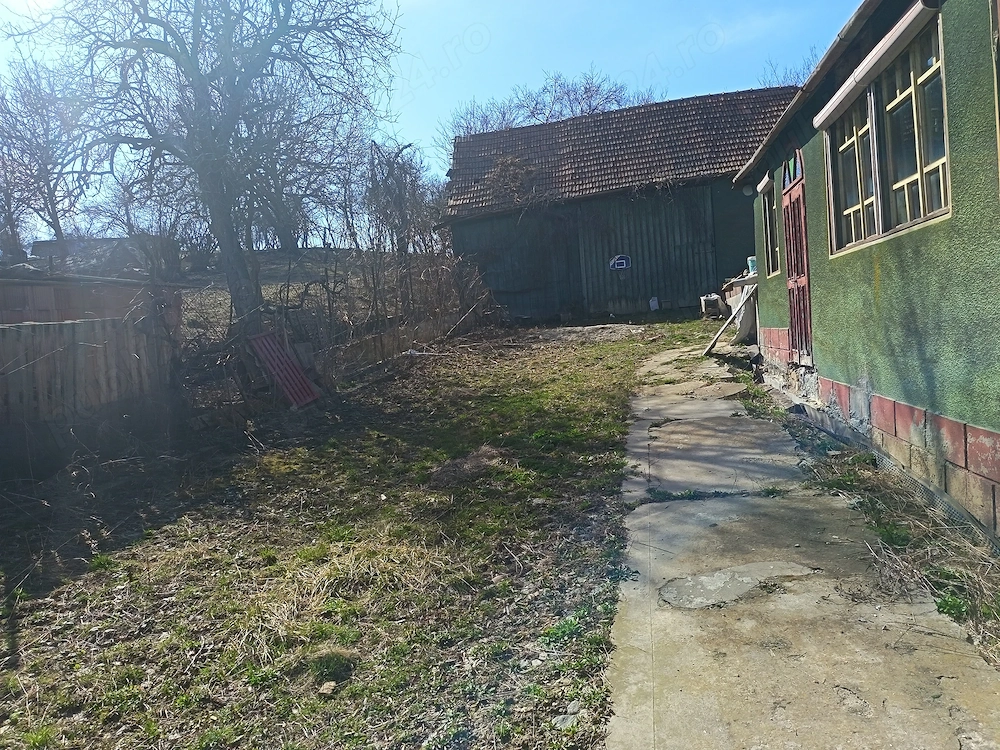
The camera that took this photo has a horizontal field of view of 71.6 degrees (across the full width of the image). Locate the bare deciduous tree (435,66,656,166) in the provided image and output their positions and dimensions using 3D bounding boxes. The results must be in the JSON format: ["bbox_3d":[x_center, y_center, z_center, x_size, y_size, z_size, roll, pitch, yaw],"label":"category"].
[{"bbox_3d":[2.024,-9.007,31.940,10.000,10.170,9.500,-4,4,12],"label":"bare deciduous tree"}]

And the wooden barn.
[{"bbox_3d":[4.279,-5.225,22.153,11.000,6.480,5.800,-4,4,12],"label":"wooden barn"}]

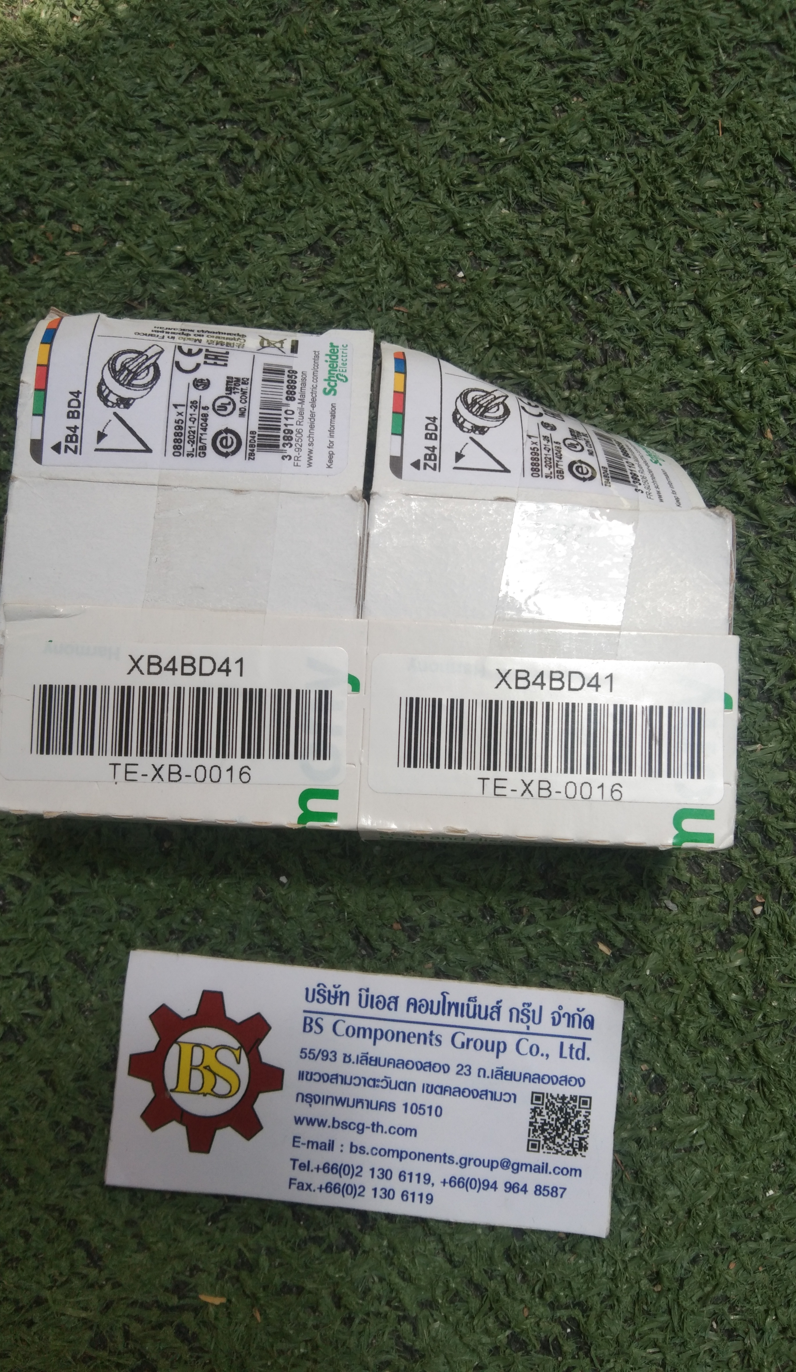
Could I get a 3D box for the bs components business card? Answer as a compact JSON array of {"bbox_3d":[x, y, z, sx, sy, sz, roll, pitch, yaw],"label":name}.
[{"bbox_3d":[-0.006,0.073,0.214,0.090,0.001,0.042,5,85,3],"label":"bs components business card"}]

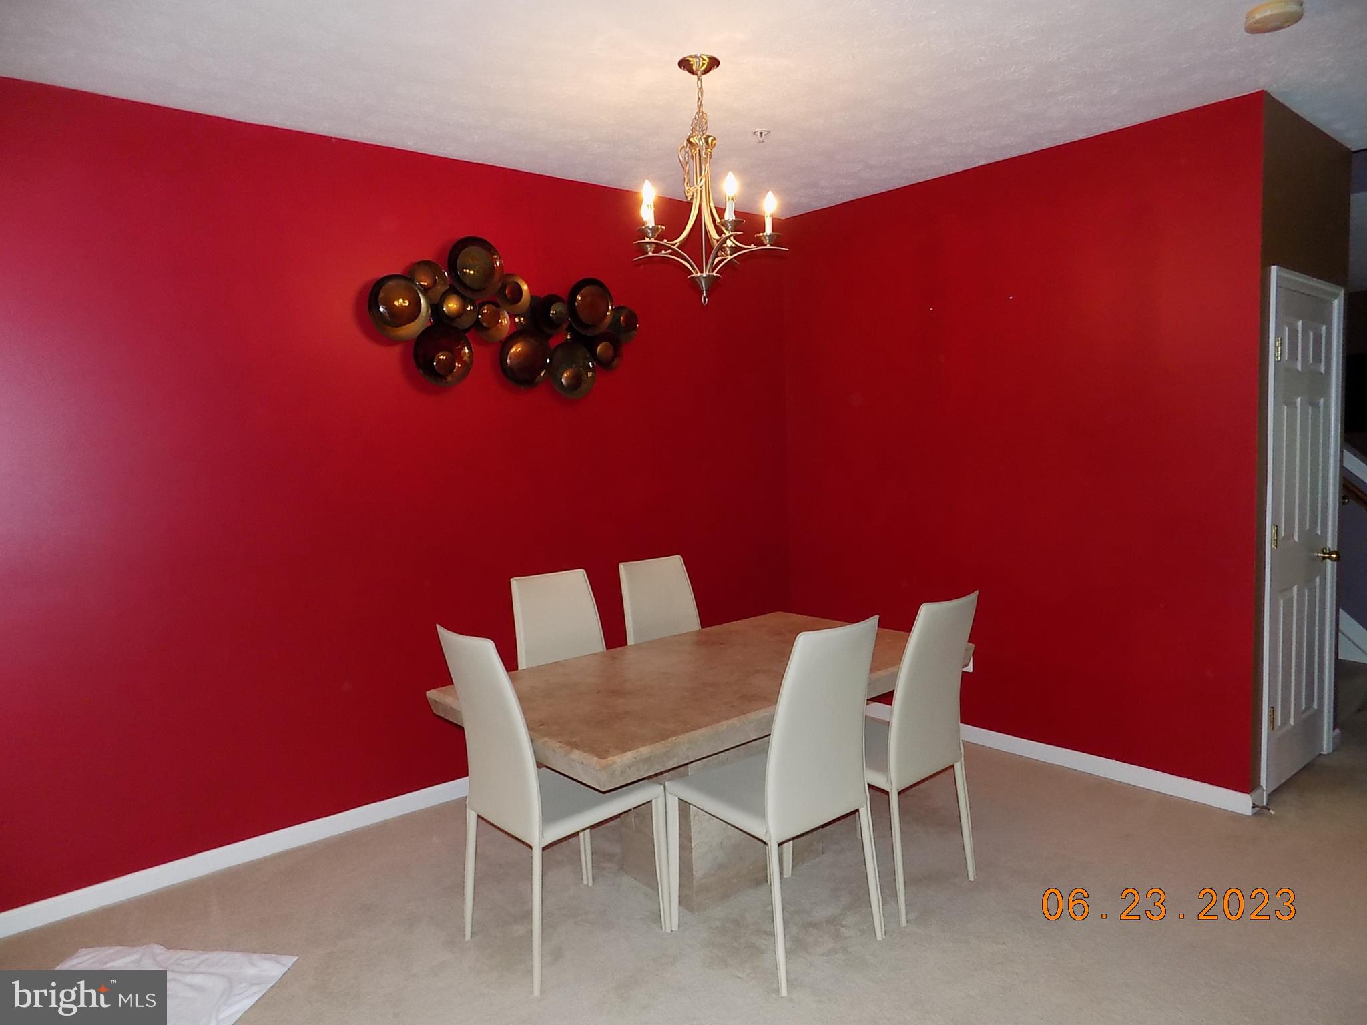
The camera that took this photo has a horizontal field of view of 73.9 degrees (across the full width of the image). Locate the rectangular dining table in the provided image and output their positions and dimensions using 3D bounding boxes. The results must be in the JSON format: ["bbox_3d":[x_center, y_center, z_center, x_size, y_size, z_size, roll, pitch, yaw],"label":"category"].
[{"bbox_3d":[0.131,0.908,3.258,1.732,0.730,0.986,-6,6,-41],"label":"rectangular dining table"}]

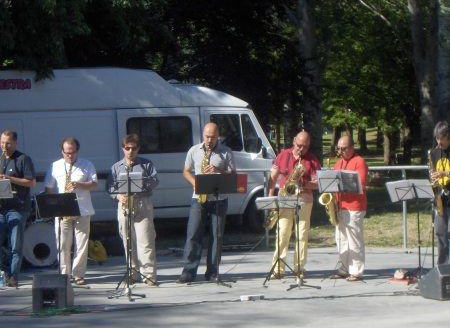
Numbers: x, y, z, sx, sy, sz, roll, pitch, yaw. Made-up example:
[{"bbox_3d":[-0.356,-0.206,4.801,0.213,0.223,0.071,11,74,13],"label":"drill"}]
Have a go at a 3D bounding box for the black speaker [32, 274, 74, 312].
[{"bbox_3d":[-1.718,1.274,14.194,0.360,0.340,0.460,-1,2,3],"label":"black speaker"}]

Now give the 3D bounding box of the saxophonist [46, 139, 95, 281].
[{"bbox_3d":[-1.745,0.517,16.050,0.600,1.660,0.460,-1,1,13],"label":"saxophonist"}]

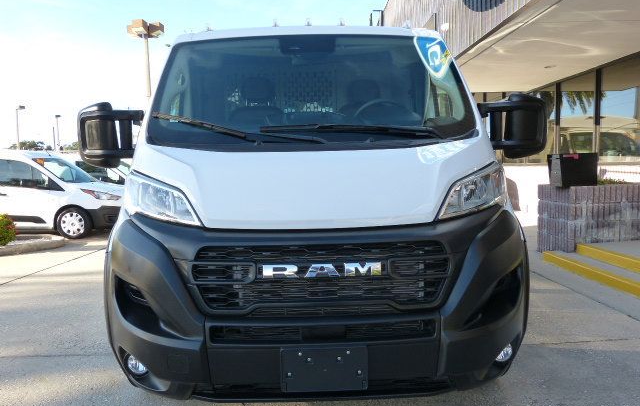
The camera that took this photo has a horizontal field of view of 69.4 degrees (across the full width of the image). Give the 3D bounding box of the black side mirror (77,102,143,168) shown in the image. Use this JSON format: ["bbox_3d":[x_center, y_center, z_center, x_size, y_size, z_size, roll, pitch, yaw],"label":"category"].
[{"bbox_3d":[-1.208,-0.397,2.693,0.400,0.390,0.250,-1,5,-1],"label":"black side mirror"}]

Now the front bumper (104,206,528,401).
[{"bbox_3d":[0.006,0.385,1.947,1.980,0.700,0.530,-1,5,-1],"label":"front bumper"}]

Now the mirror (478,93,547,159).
[{"bbox_3d":[1.150,-0.449,2.748,0.400,0.390,0.250,-1,5,-1],"label":"mirror"}]

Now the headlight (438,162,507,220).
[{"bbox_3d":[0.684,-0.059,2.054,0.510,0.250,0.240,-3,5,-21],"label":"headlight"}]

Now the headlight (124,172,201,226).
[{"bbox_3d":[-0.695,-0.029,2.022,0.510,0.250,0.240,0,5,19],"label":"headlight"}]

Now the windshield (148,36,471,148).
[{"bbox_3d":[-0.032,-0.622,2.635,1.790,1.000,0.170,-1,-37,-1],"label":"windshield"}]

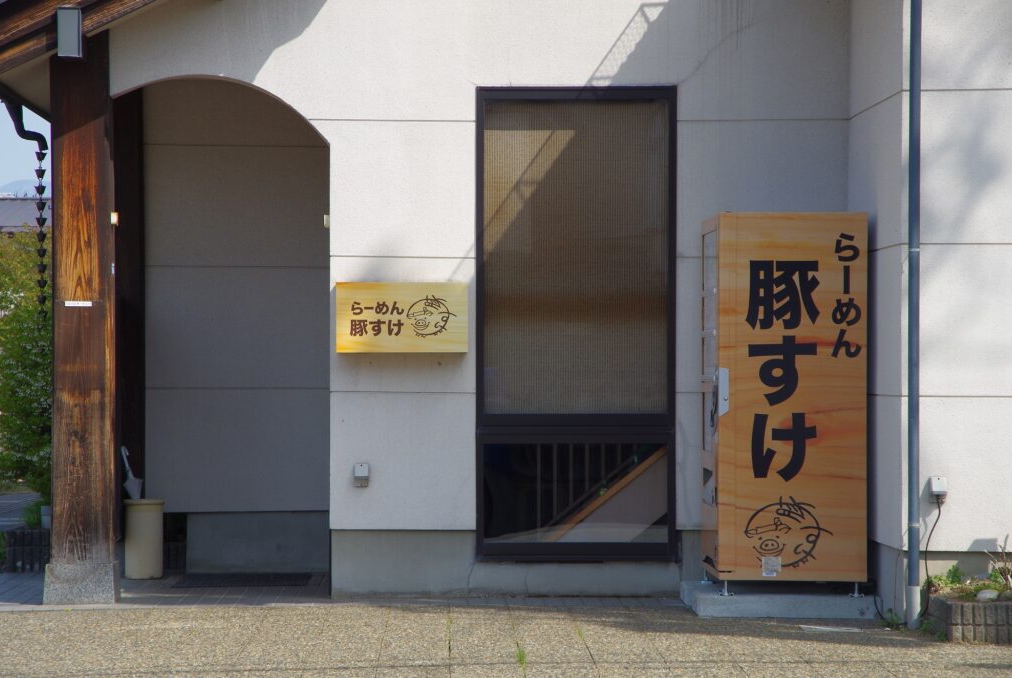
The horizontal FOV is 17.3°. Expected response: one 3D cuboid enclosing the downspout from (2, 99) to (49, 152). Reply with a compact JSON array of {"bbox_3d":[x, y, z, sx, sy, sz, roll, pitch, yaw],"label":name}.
[{"bbox_3d":[-2.533,-1.125,17.550,0.242,0.285,0.100,0,0,-1],"label":"downspout"}]

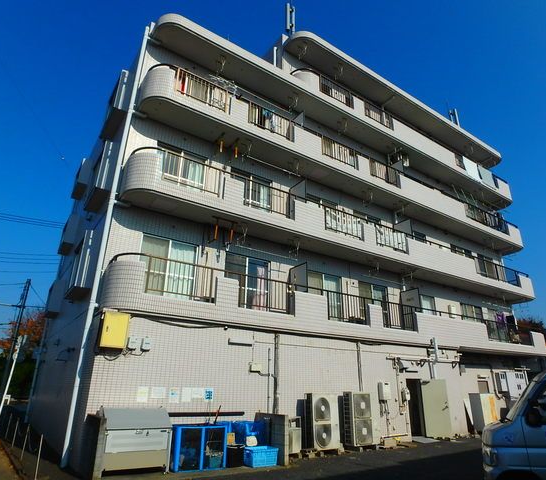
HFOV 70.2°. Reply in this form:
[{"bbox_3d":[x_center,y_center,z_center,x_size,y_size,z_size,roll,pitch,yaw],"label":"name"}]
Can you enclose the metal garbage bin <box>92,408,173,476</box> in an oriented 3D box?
[{"bbox_3d":[-2.611,3.716,7.262,1.190,1.070,0.780,15,-25,-31],"label":"metal garbage bin"}]

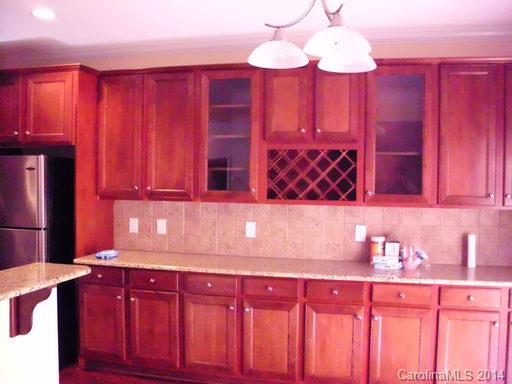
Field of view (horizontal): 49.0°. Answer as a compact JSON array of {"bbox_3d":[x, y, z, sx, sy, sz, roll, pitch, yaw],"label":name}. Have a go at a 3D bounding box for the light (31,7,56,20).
[{"bbox_3d":[-1.501,-1.261,3.970,0.175,0.030,0.175,1,2,14],"label":"light"}]

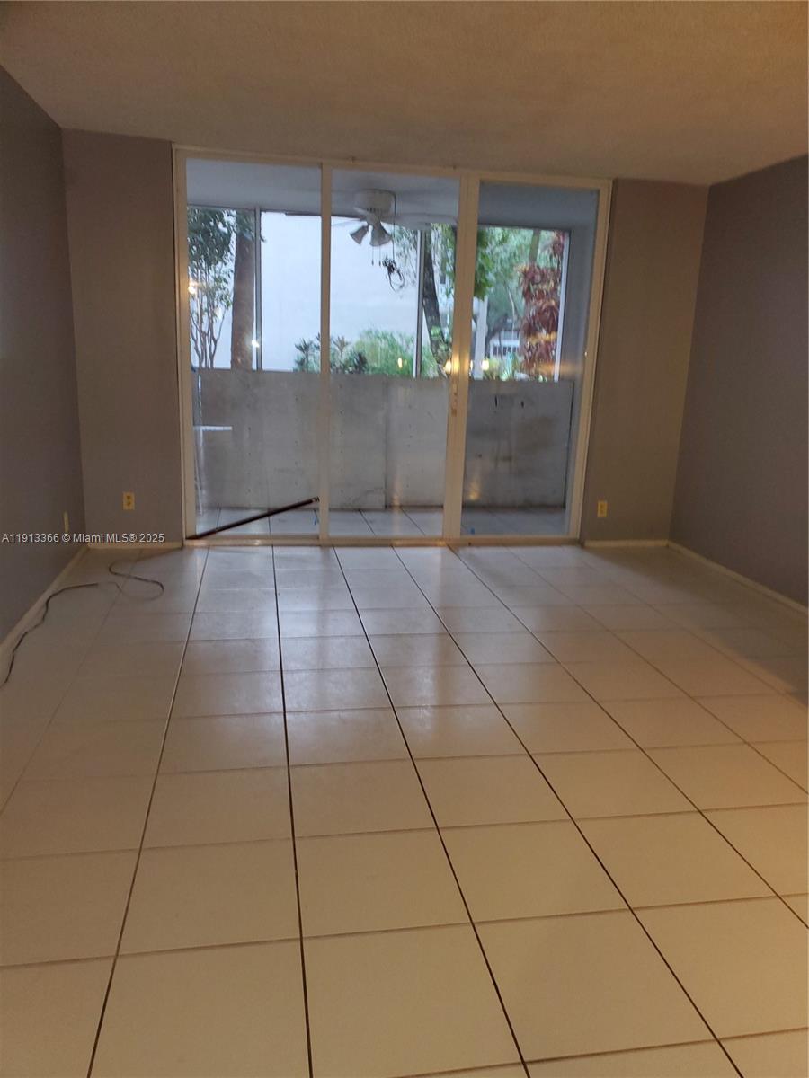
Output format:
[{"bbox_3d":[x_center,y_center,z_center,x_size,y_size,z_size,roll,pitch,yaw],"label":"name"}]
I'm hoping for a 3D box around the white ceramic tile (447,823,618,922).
[{"bbox_3d":[0.334,0.886,2.183,0.400,0.010,0.390,0,14,-10],"label":"white ceramic tile"}]

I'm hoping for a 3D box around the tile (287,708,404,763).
[{"bbox_3d":[-0.208,0.700,2.866,0.400,0.010,0.390,0,14,-10],"label":"tile"}]

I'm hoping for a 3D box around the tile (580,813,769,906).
[{"bbox_3d":[0.732,0.880,2.242,0.400,0.010,0.394,0,14,-10],"label":"tile"}]

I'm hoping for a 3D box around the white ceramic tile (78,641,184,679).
[{"bbox_3d":[-1.144,0.512,3.439,0.402,0.010,0.394,0,14,-10],"label":"white ceramic tile"}]

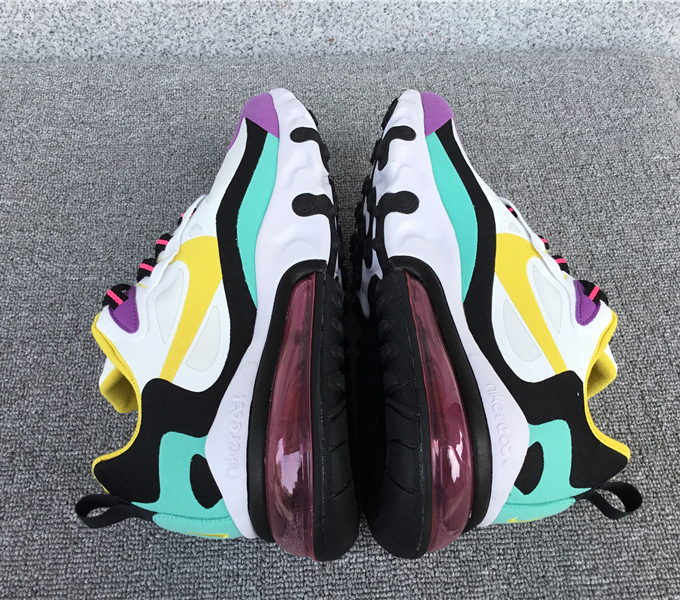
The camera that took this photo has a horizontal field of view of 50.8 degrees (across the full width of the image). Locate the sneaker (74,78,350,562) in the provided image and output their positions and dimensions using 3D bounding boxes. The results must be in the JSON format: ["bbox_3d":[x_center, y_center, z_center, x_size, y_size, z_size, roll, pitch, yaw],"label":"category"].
[{"bbox_3d":[-0.069,-0.004,0.405,0.138,0.107,0.288,-6,61,7],"label":"sneaker"}]

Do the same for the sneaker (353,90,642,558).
[{"bbox_3d":[0.083,-0.006,0.406,0.138,0.107,0.288,4,61,-8],"label":"sneaker"}]

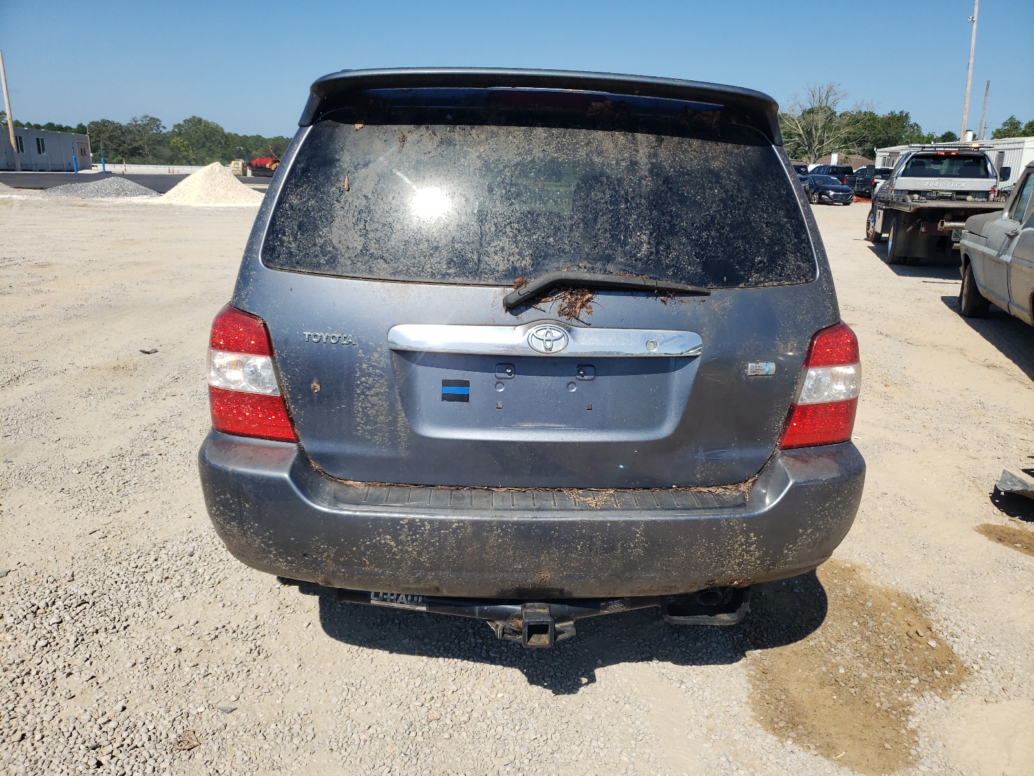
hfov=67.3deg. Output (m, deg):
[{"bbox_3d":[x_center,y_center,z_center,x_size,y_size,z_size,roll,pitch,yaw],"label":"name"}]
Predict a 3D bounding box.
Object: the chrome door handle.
[{"bbox_3d":[0.077,-0.118,1.874,0.760,0.085,0.065,1,16,-4],"label":"chrome door handle"}]

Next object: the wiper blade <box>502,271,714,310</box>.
[{"bbox_3d":[0.213,-0.234,1.901,0.510,0.100,0.080,1,16,-4],"label":"wiper blade"}]

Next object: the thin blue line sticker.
[{"bbox_3d":[-0.150,0.007,1.901,0.069,0.060,0.003,1,16,-4],"label":"thin blue line sticker"}]

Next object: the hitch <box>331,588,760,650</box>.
[{"bbox_3d":[0.093,0.560,2.046,1.110,0.170,0.360,1,16,-4],"label":"hitch"}]

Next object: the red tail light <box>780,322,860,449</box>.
[{"bbox_3d":[0.799,-0.016,2.078,0.270,0.335,0.240,1,16,-4],"label":"red tail light"}]

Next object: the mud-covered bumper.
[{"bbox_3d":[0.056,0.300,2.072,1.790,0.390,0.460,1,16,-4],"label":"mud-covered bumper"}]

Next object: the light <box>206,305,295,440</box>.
[{"bbox_3d":[-0.668,-0.045,1.981,0.270,0.335,0.240,1,16,-4],"label":"light"}]

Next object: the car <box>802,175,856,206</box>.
[{"bbox_3d":[16.510,-10.834,42.454,1.855,1.455,4.930,0,16,-8],"label":"car"}]

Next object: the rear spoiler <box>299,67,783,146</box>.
[{"bbox_3d":[0.080,-0.727,2.026,1.280,0.170,0.300,1,16,-4],"label":"rear spoiler"}]

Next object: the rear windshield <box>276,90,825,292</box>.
[{"bbox_3d":[0.076,-0.505,2.017,1.420,0.500,0.110,1,-16,-4],"label":"rear windshield"}]

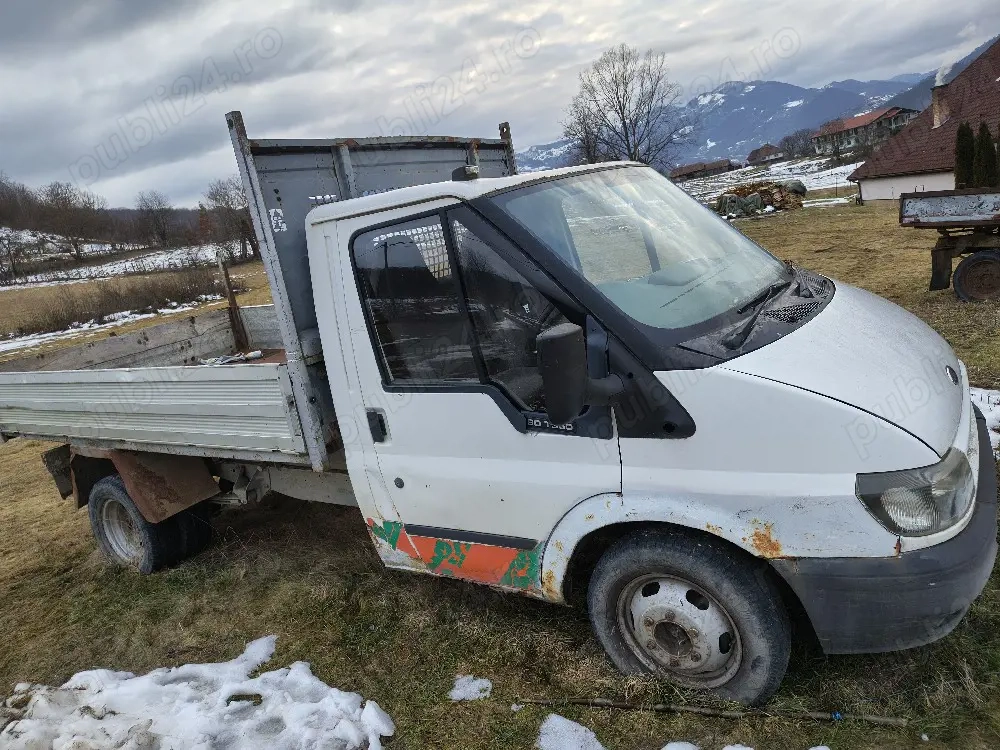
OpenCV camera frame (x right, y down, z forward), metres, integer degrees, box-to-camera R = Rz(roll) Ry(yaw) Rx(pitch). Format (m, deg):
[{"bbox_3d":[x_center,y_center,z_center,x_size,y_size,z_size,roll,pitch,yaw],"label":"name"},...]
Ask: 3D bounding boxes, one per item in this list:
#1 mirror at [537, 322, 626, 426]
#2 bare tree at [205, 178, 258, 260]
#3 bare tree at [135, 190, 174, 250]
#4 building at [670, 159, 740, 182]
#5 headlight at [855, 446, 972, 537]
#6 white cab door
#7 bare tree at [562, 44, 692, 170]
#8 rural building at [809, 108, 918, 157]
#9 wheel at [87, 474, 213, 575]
[{"bbox_3d":[0.253,0.000,2.206,0.184,0.318,0.266,-1,15,36],"label":"mirror"},{"bbox_3d":[-34.595,-20.446,90.000,7.200,10.500,7.200,-14,13,-18],"label":"bare tree"},{"bbox_3d":[-64.597,-29.158,130.000,6.500,10.500,6.500,-15,14,-23],"label":"bare tree"},{"bbox_3d":[51.619,-51.367,175.000,16.000,4.200,7.000,-3,14,30],"label":"building"},{"bbox_3d":[1.193,0.332,1.989,0.287,0.215,0.318,-1,15,36],"label":"headlight"},{"bbox_3d":[-0.086,0.088,2.673,1.230,1.517,0.205,-1,15,36],"label":"white cab door"},{"bbox_3d":[10.834,-21.291,58.000,10.000,12.000,9.500,-7,13,13],"label":"bare tree"},{"bbox_3d":[84.119,-56.195,160.000,11.000,9.000,22.000,-15,13,-20],"label":"rural building"},{"bbox_3d":[-2.431,1.001,4.805,0.700,0.690,0.410,-1,15,36],"label":"wheel"}]

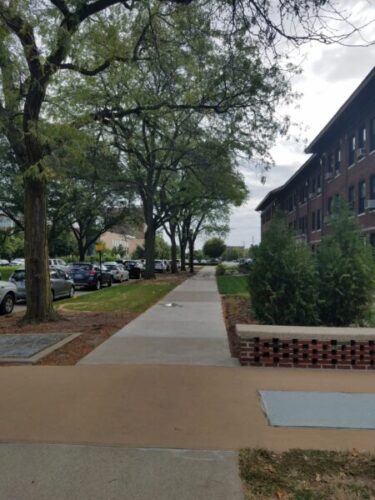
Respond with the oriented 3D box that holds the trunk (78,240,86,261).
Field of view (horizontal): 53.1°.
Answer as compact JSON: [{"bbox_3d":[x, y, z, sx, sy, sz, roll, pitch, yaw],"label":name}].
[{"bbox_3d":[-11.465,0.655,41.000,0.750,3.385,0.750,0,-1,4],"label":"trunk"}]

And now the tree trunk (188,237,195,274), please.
[{"bbox_3d":[0.481,0.531,42.000,0.620,4.083,0.620,0,-1,4],"label":"tree trunk"}]

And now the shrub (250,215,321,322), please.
[{"bbox_3d":[2.180,0.430,8.450,1.550,2.550,1.500,0,-2,0],"label":"shrub"}]

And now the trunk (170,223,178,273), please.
[{"bbox_3d":[-1.489,-0.286,43.000,0.800,5.726,0.800,0,-1,4],"label":"trunk"}]

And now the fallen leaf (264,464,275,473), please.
[{"bbox_3d":[0.587,1.565,2.690,0.070,0.025,0.070,0,-2,0],"label":"fallen leaf"}]

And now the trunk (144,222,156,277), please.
[{"bbox_3d":[-2.858,0.050,29.000,0.860,4.348,0.860,0,-1,4],"label":"trunk"}]

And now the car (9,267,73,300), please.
[{"bbox_3d":[-6.824,1.562,18.004,1.760,1.460,4.350,0,-1,4],"label":"car"}]

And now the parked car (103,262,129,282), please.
[{"bbox_3d":[-5.971,1.837,30.572,1.840,1.500,4.600,0,-1,4],"label":"parked car"}]

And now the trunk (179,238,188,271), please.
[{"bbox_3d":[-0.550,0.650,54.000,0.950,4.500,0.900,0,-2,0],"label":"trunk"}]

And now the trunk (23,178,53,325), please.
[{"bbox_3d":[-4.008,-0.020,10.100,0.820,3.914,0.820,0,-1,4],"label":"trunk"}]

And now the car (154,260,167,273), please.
[{"bbox_3d":[-4.090,2.410,55.400,1.870,1.720,4.700,0,-2,4],"label":"car"}]

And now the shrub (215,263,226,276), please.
[{"bbox_3d":[3.330,1.970,37.300,1.000,1.200,1.000,0,-2,0],"label":"shrub"}]

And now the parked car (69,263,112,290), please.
[{"bbox_3d":[-6.050,1.680,24.500,1.800,1.620,4.450,0,-2,4],"label":"parked car"}]

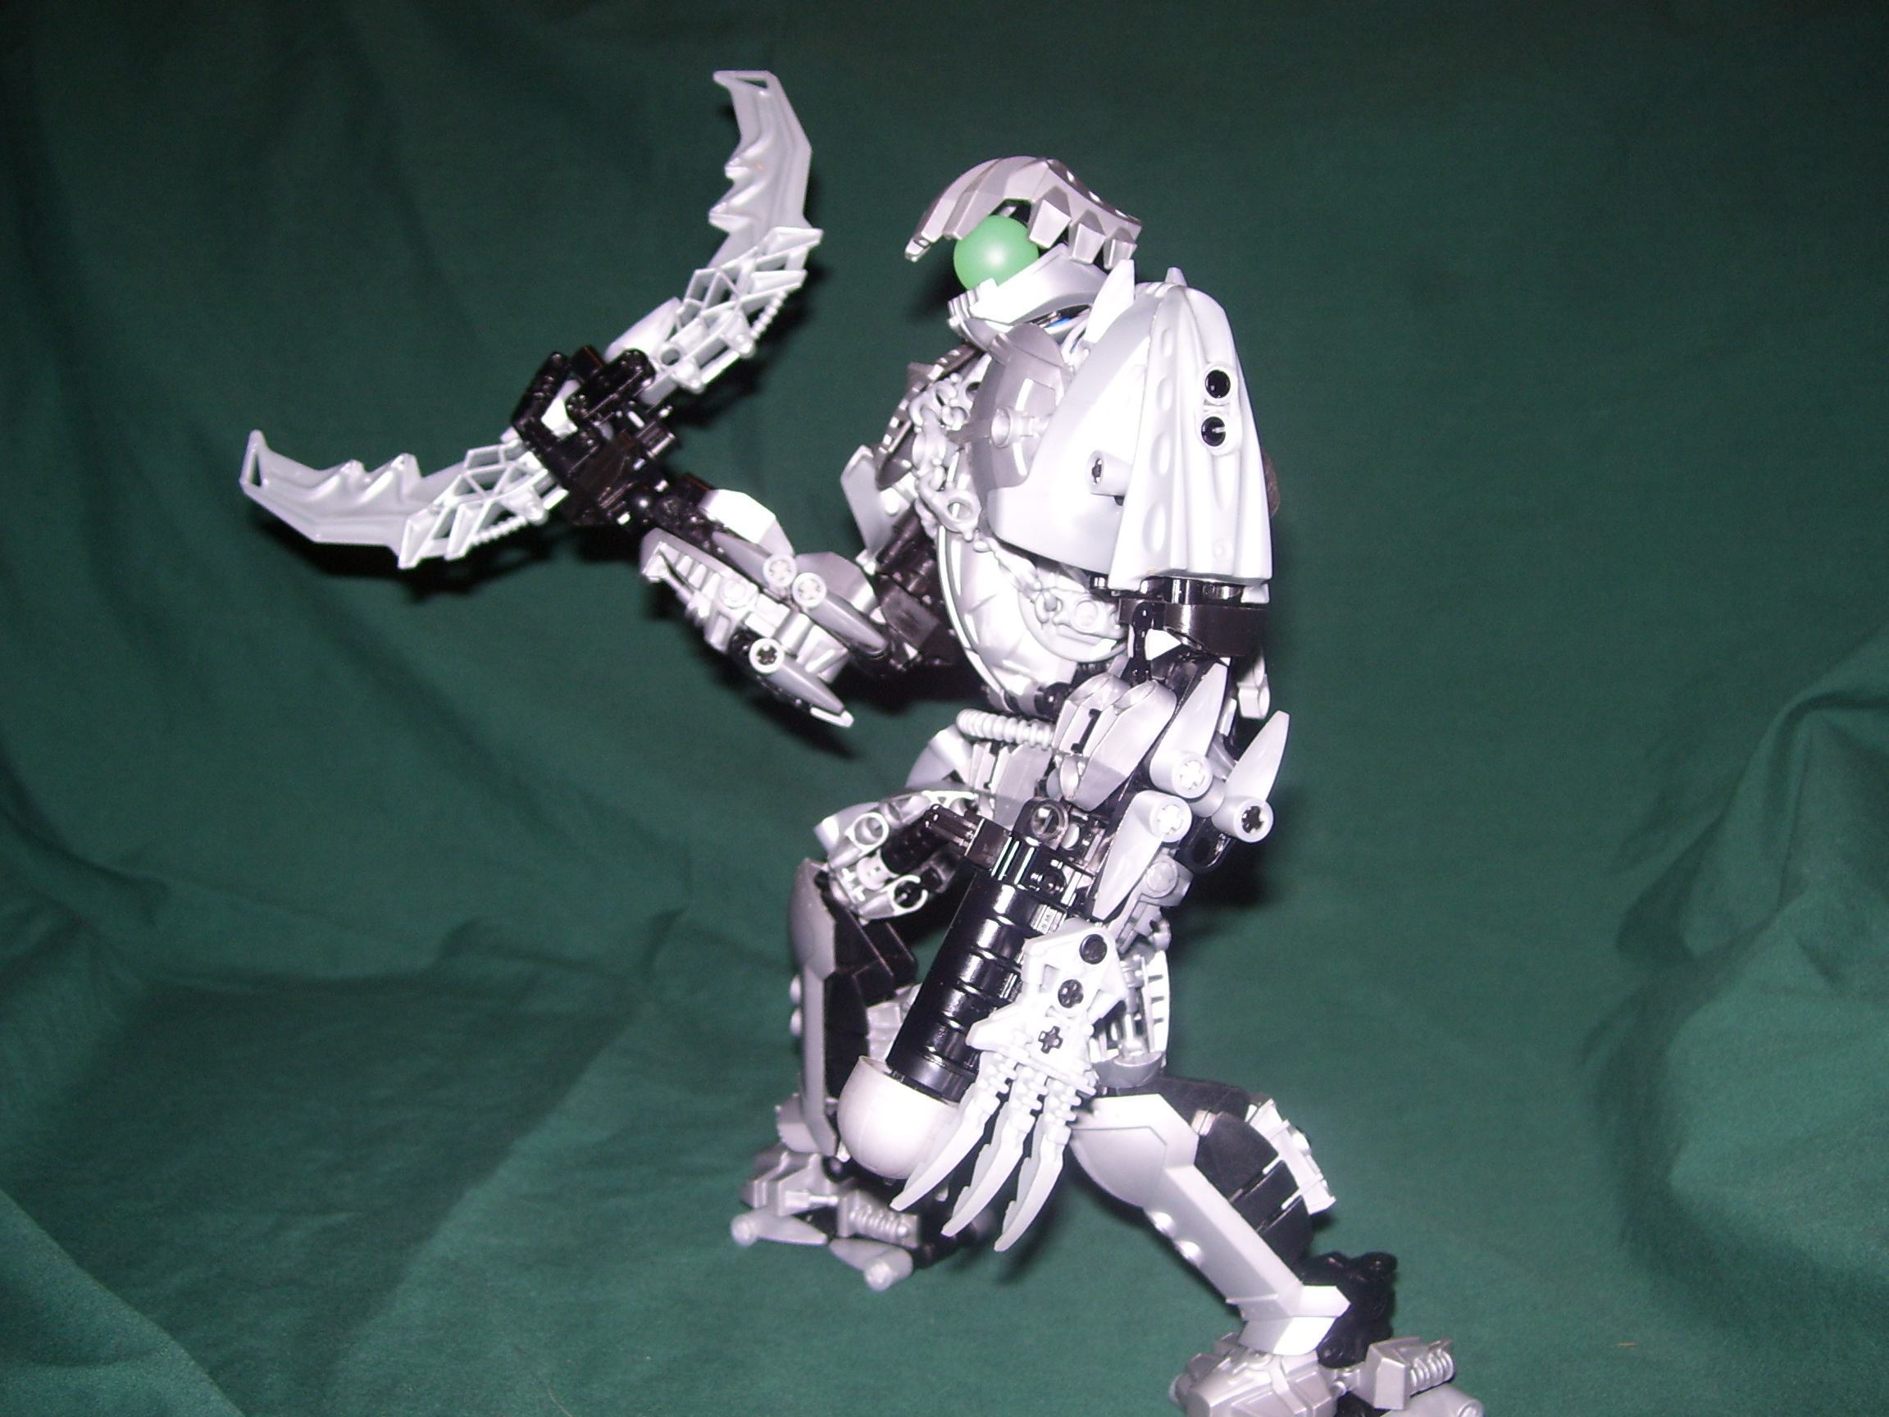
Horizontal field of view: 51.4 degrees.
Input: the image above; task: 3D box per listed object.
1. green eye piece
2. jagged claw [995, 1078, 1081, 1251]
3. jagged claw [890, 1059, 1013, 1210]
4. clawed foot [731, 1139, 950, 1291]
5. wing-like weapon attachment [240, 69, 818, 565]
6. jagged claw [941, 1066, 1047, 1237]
[{"bbox_3d":[0.010,-0.087,0.377,0.017,0.017,0.017,0,9,0],"label":"green eye piece"},{"bbox_3d":[0.015,0.072,0.308,0.006,0.029,0.007,20,0,0],"label":"jagged claw"},{"bbox_3d":[0.002,0.068,0.312,0.006,0.030,0.007,33,0,0],"label":"jagged claw"},{"bbox_3d":[-0.023,0.114,0.464,0.053,0.026,0.040,6,11,34],"label":"clawed foot"},{"bbox_3d":[-0.081,-0.076,0.413,0.142,0.051,0.015,-38,0,0],"label":"wing-like weapon attachment"},{"bbox_3d":[0.008,0.070,0.310,0.006,0.030,0.007,26,0,0],"label":"jagged claw"}]

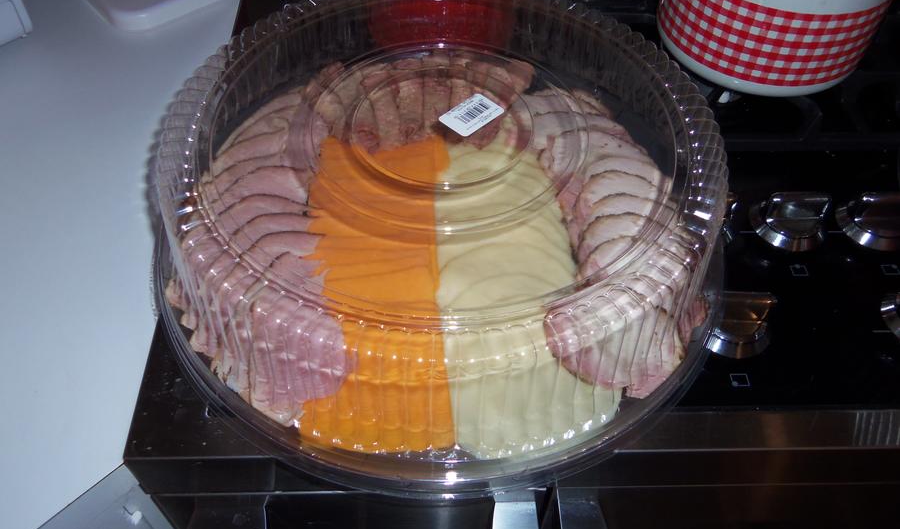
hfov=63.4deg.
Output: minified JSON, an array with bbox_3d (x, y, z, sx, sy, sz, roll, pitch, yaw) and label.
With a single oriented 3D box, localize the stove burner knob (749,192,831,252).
[{"bbox_3d":[0.300,-0.048,0.631,0.066,0.035,0.066,-1,55,0],"label":"stove burner knob"}]

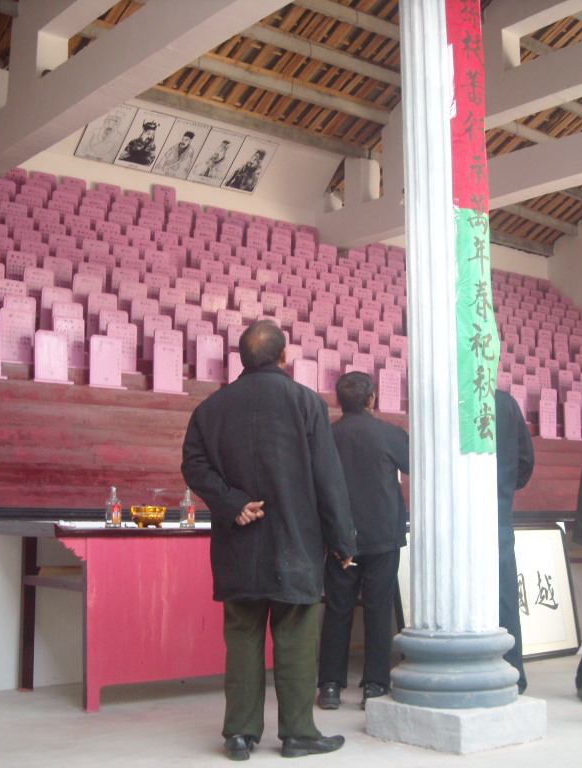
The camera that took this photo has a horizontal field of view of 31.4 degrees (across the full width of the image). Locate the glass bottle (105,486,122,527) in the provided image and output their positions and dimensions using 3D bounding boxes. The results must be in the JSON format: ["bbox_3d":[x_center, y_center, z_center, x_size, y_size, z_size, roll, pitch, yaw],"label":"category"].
[{"bbox_3d":[-0.826,0.573,4.817,0.072,0.195,0.068,0,-7,0],"label":"glass bottle"}]

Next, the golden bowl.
[{"bbox_3d":[-0.685,0.640,4.976,0.162,0.105,0.162,0,-7,0],"label":"golden bowl"}]

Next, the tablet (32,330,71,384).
[{"bbox_3d":[-1.518,-0.172,6.601,0.250,0.335,0.070,6,-9,-38],"label":"tablet"}]

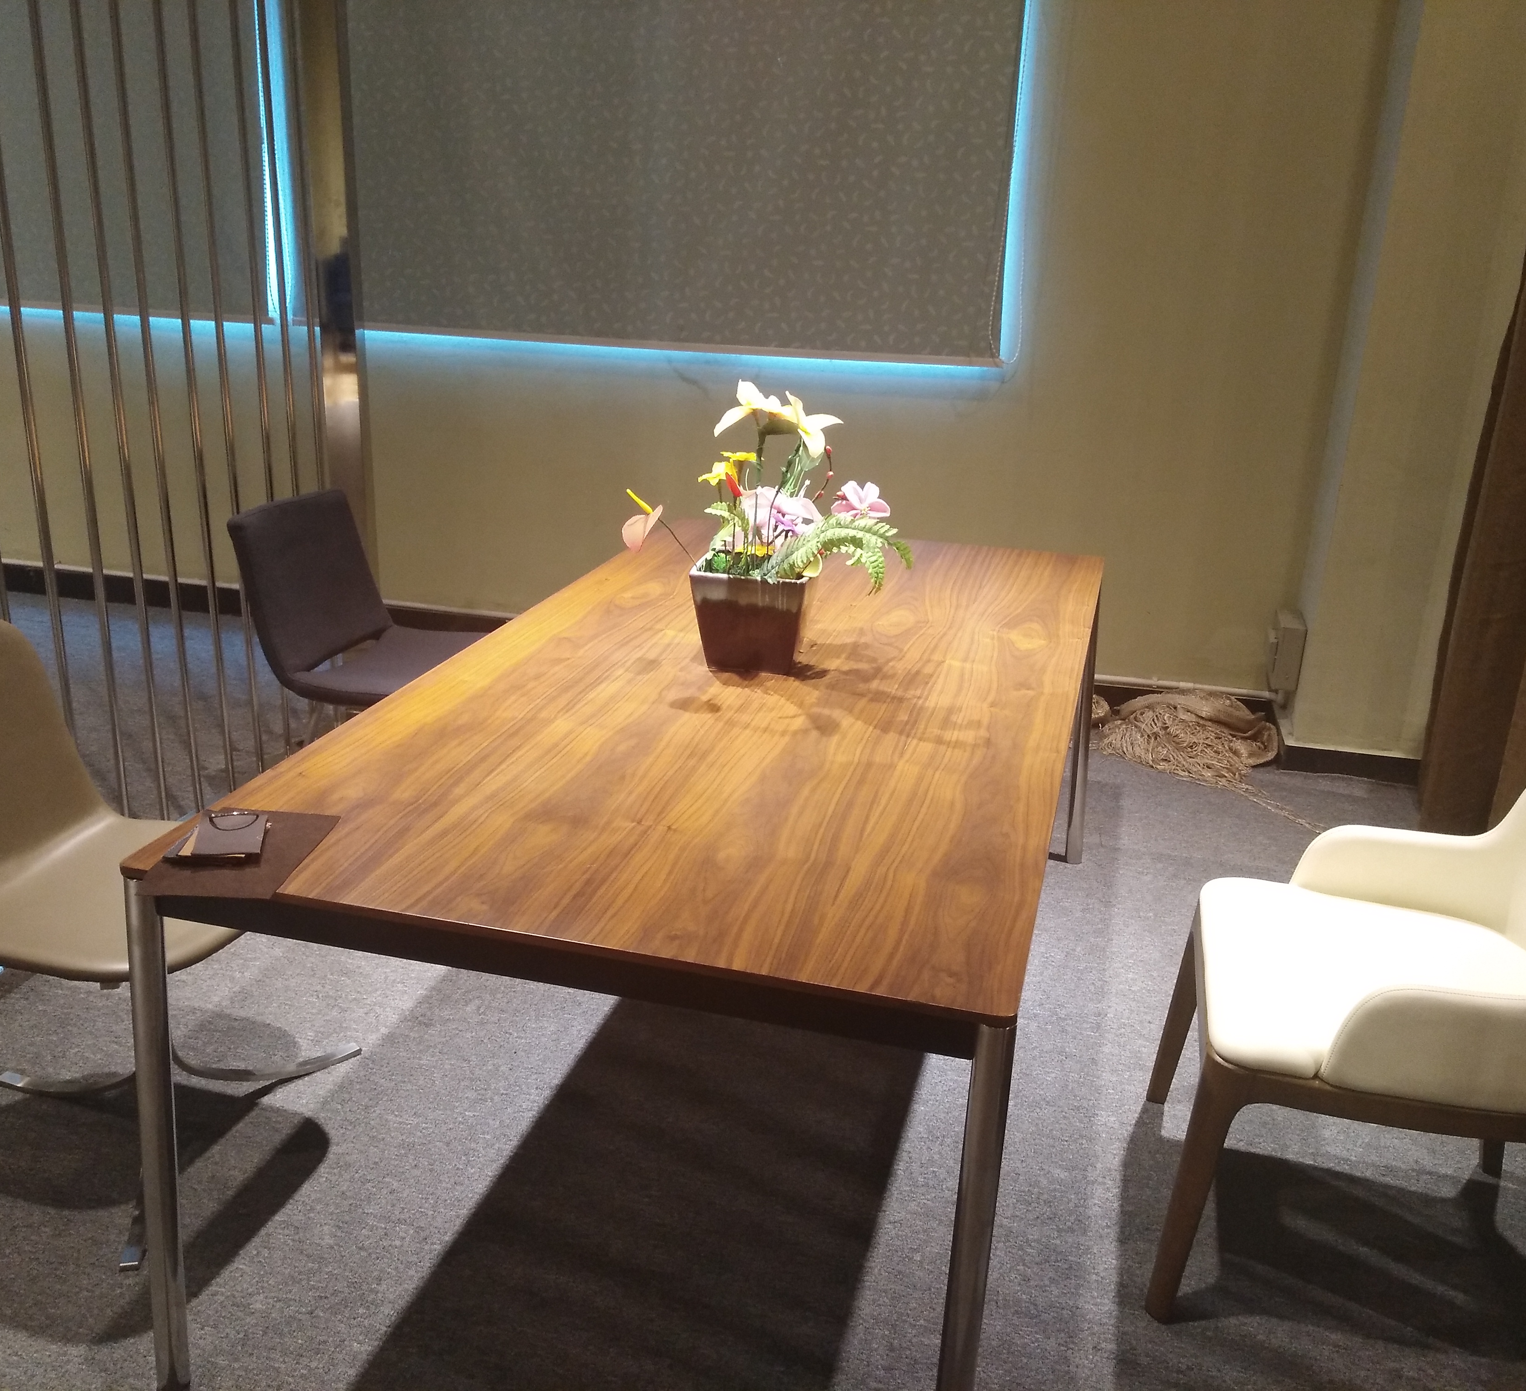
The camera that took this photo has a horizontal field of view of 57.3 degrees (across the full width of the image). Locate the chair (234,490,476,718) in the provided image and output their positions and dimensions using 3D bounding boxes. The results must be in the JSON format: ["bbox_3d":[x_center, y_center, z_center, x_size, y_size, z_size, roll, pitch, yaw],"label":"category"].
[{"bbox_3d":[-0.862,-0.038,3.267,0.570,0.790,0.490,9,20,18],"label":"chair"}]

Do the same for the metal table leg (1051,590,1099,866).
[{"bbox_3d":[0.753,0.063,3.272,0.045,0.715,0.045,7,20,14],"label":"metal table leg"}]

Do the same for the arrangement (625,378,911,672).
[{"bbox_3d":[0.006,-0.278,2.297,0.480,0.460,0.300,3,19,2],"label":"arrangement"}]

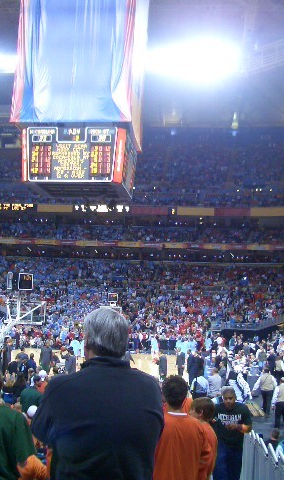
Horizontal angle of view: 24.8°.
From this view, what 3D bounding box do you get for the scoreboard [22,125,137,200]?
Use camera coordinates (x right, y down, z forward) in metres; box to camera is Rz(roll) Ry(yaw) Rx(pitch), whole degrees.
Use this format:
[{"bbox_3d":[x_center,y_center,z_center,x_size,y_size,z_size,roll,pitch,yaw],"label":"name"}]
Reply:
[{"bbox_3d":[-4.098,-4.945,43.880,6.750,3.650,6.750,1,-6,5],"label":"scoreboard"}]

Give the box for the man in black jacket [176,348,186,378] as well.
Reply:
[{"bbox_3d":[2.026,6.507,33.809,0.540,1.760,0.360,-4,-8,38],"label":"man in black jacket"}]

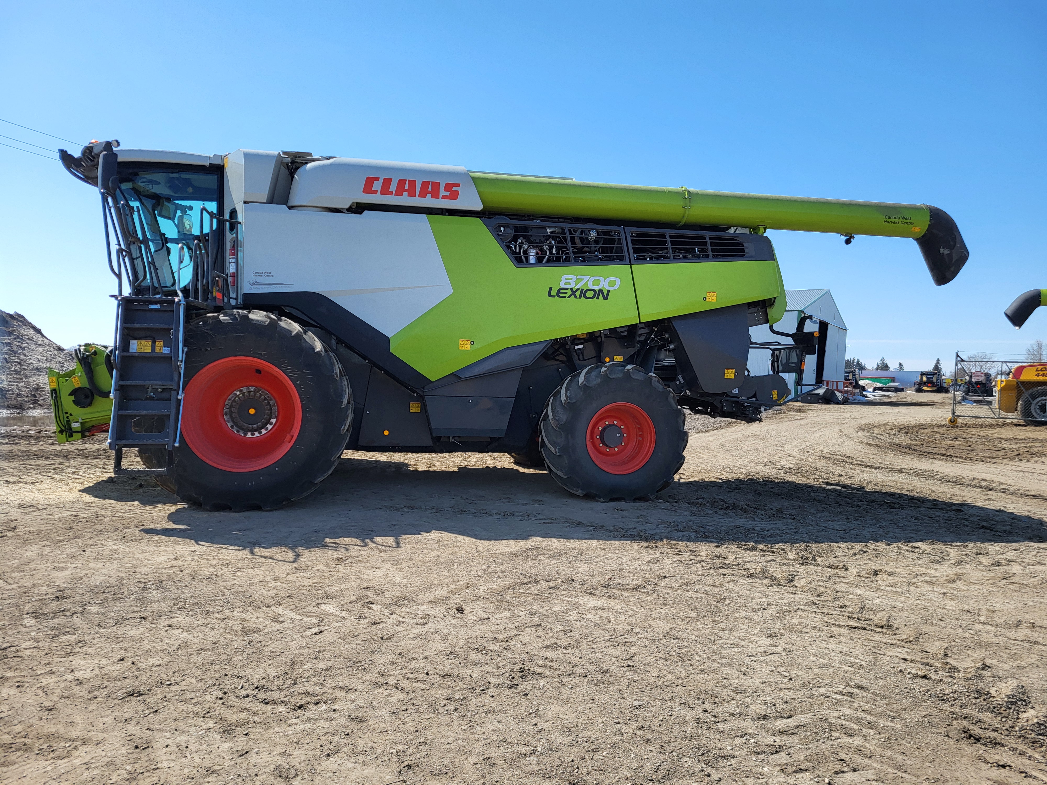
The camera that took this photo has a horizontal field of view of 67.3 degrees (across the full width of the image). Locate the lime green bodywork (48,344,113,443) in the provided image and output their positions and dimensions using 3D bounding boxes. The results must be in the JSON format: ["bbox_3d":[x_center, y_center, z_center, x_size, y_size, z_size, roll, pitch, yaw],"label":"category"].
[{"bbox_3d":[-4.976,-0.010,9.786,1.046,1.121,1.700,1,2,-9],"label":"lime green bodywork"}]

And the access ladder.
[{"bbox_3d":[-3.746,-0.083,7.844,0.668,1.769,0.400,1,2,-9],"label":"access ladder"}]

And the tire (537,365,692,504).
[{"bbox_3d":[1.058,0.473,9.116,1.630,1.600,0.680,1,2,-9],"label":"tire"}]

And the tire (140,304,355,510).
[{"bbox_3d":[-3.029,0.186,8.690,2.140,2.100,1.000,1,2,-9],"label":"tire"}]

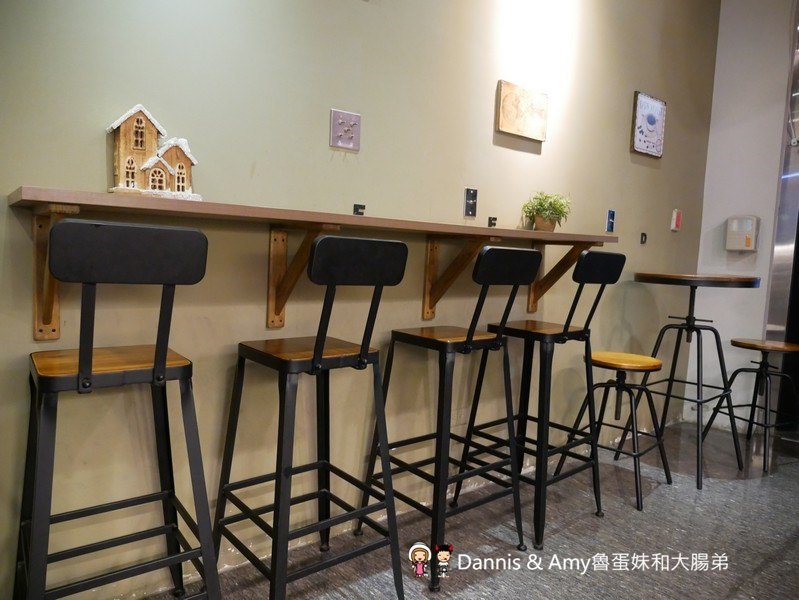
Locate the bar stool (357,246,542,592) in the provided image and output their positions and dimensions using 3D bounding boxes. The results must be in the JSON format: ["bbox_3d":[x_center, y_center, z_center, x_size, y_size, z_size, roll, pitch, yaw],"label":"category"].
[{"bbox_3d":[0.178,0.344,1.941,0.456,1.063,0.484,-2,7,-39],"label":"bar stool"}]

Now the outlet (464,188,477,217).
[{"bbox_3d":[0.290,-0.397,2.268,0.071,0.115,0.010,-2,7,-38],"label":"outlet"}]

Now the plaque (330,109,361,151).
[{"bbox_3d":[-0.181,-0.569,1.865,0.117,0.123,0.019,-2,7,-38],"label":"plaque"}]

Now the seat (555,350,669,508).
[{"bbox_3d":[1.038,0.563,2.585,0.411,0.585,0.411,-2,7,-38],"label":"seat"}]

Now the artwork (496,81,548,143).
[{"bbox_3d":[0.530,-0.811,2.395,0.305,0.205,0.029,-2,7,-38],"label":"artwork"}]

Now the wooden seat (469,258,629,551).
[{"bbox_3d":[0.561,0.336,2.216,0.456,1.063,0.484,-2,7,-40],"label":"wooden seat"}]

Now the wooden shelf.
[{"bbox_3d":[-0.009,-0.080,1.847,2.091,0.347,0.355,-2,7,-38],"label":"wooden shelf"}]

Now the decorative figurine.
[{"bbox_3d":[-0.623,-0.363,1.416,0.213,0.241,0.109,-2,7,-38],"label":"decorative figurine"}]

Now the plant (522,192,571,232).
[{"bbox_3d":[0.615,-0.366,2.337,0.196,0.187,0.192,-2,7,-38],"label":"plant"}]

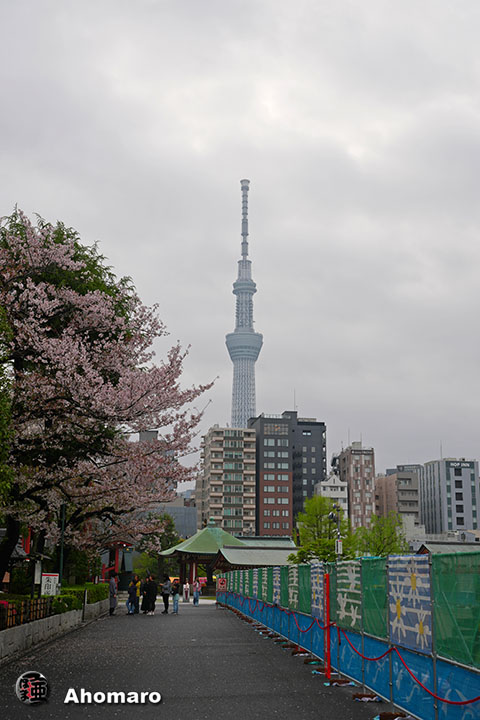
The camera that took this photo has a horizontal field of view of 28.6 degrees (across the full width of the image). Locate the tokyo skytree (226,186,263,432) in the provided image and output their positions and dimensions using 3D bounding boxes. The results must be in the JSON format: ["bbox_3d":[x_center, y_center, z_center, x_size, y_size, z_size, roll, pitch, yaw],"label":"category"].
[{"bbox_3d":[7.244,16.014,1452.587,66.000,634.000,66.000,0,-13,0],"label":"tokyo skytree"}]

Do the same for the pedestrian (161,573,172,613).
[{"bbox_3d":[-3.266,10.513,42.191,0.450,1.725,0.470,-1,-13,6],"label":"pedestrian"}]

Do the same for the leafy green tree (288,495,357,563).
[{"bbox_3d":[7.130,15.945,80.493,5.677,8.712,5.677,-1,-13,5],"label":"leafy green tree"}]

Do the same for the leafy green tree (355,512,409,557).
[{"bbox_3d":[12.197,16.711,80.320,4.937,7.194,4.937,-2,-13,8],"label":"leafy green tree"}]

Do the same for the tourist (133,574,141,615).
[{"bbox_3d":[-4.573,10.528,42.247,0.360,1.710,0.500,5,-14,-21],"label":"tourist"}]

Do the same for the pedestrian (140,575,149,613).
[{"bbox_3d":[-4.301,10.693,42.781,0.500,1.634,0.420,-9,-16,36],"label":"pedestrian"}]

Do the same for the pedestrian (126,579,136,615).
[{"bbox_3d":[-4.662,10.291,40.773,0.420,1.497,0.500,5,-14,-19],"label":"pedestrian"}]

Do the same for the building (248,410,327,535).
[{"bbox_3d":[13.210,38.533,259.052,21.335,46.178,19.000,0,-13,0],"label":"building"}]

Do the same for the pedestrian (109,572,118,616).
[{"bbox_3d":[-5.297,9.876,39.591,0.400,1.761,0.500,2,-13,-6],"label":"pedestrian"}]

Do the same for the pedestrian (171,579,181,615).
[{"bbox_3d":[-2.857,10.485,41.746,0.400,1.581,0.470,4,-14,-17],"label":"pedestrian"}]

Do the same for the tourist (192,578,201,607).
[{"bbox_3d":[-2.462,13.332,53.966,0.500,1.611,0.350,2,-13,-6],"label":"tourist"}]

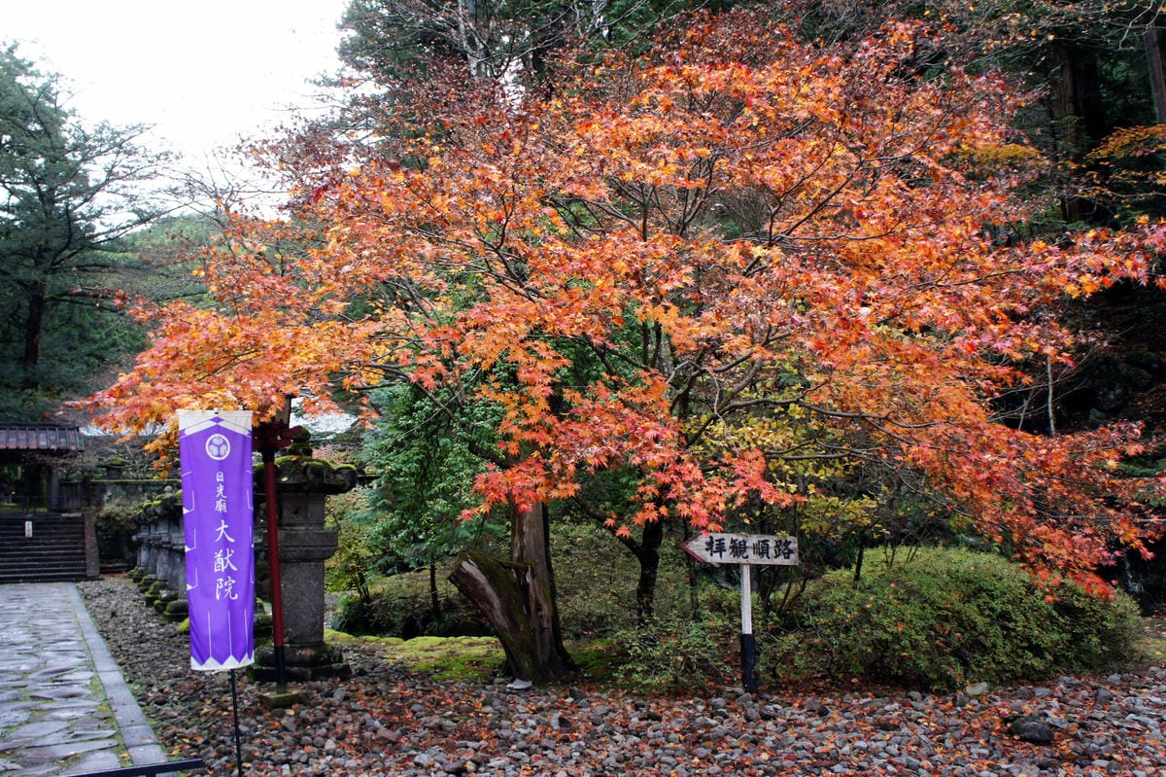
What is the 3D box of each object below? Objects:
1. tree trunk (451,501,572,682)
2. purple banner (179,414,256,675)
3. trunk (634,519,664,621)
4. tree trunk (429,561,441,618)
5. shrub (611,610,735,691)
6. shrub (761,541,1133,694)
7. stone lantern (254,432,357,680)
[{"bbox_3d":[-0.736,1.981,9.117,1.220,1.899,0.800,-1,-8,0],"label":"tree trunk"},{"bbox_3d":[-2.219,0.908,5.329,0.430,1.559,0.060,-3,-8,-17],"label":"purple banner"},{"bbox_3d":[0.845,2.434,11.502,0.360,1.630,0.300,-1,-8,0],"label":"trunk"},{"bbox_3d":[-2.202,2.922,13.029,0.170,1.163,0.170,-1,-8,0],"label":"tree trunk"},{"bbox_3d":[0.865,2.532,8.609,1.150,0.627,0.950,-1,-8,0],"label":"shrub"},{"bbox_3d":[3.717,2.287,9.216,3.500,1.215,2.500,-2,-8,12],"label":"shrub"},{"bbox_3d":[-2.993,1.702,9.379,1.100,2.579,1.100,4,-9,-32],"label":"stone lantern"}]

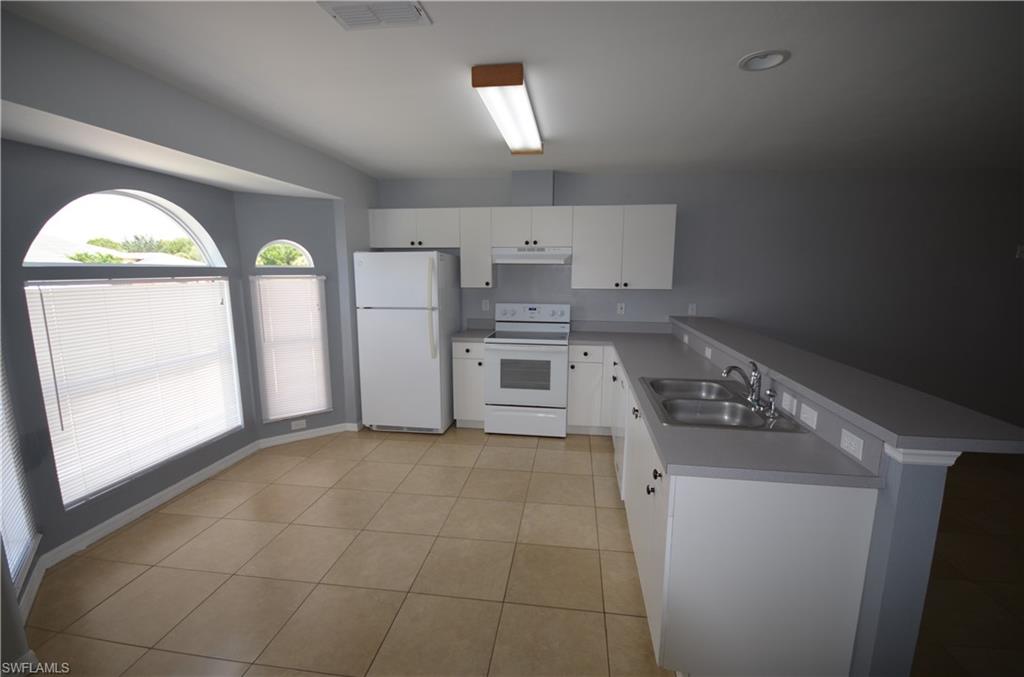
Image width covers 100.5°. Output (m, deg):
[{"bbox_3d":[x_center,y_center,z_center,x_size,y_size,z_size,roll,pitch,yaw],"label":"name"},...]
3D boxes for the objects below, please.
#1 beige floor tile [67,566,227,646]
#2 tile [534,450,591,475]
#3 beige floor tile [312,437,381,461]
[{"bbox_3d":[-1.677,1.240,1.996,0.462,0.010,0.445,1,9,8],"label":"beige floor tile"},{"bbox_3d":[0.413,0.986,3.411,0.457,0.010,0.437,1,9,8],"label":"tile"},{"bbox_3d":[-1.407,0.960,3.680,0.457,0.010,0.437,1,9,8],"label":"beige floor tile"}]

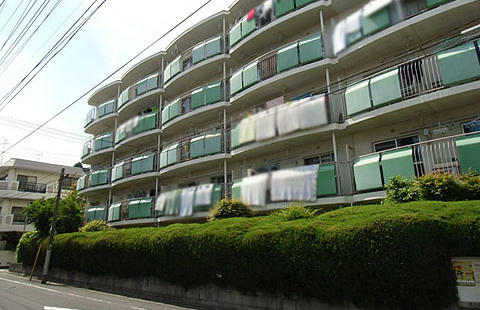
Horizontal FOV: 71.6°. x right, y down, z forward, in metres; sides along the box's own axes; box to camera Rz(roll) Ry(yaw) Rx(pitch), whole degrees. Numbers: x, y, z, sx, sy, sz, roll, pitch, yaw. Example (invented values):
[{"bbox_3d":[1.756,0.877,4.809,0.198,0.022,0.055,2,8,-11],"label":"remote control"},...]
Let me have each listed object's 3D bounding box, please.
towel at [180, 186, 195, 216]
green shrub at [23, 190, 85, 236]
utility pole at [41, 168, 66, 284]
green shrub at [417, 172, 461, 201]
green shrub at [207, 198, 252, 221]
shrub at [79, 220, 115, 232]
[{"bbox_3d":[-2.665,2.360,16.894,1.050,1.400,0.150,-14,-19,41],"label":"towel"},{"bbox_3d":[-13.094,4.232,23.324,4.000,3.700,3.800,-14,-19,41],"label":"green shrub"},{"bbox_3d":[-9.369,3.440,16.739,0.270,5.670,0.270,-13,-21,41],"label":"utility pole"},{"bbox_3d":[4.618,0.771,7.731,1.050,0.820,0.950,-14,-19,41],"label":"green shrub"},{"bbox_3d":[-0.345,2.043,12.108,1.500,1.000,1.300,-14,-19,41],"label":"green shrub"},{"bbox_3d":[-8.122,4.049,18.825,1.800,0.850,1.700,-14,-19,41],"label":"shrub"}]

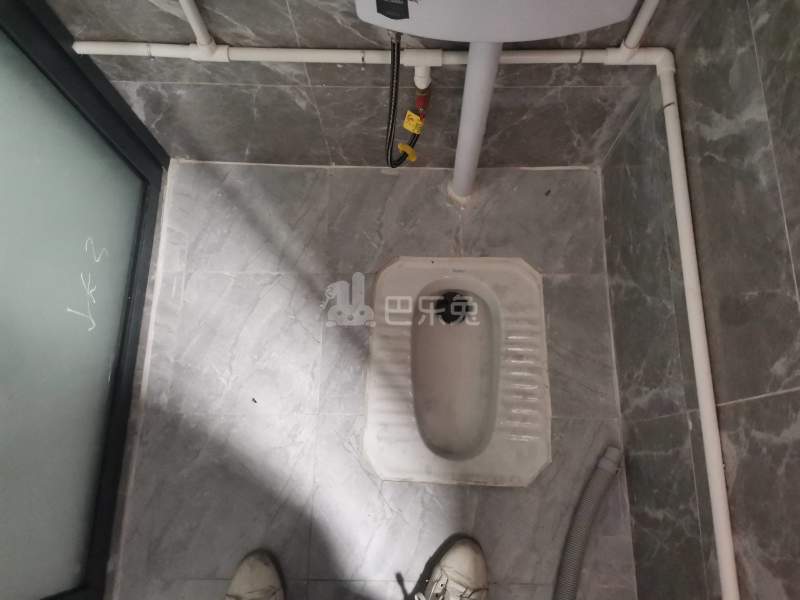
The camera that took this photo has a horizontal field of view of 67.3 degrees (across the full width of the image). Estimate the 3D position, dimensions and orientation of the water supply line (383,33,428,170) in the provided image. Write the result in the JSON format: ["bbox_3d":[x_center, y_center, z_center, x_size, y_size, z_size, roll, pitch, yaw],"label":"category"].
[{"bbox_3d":[0.011,-0.324,1.041,0.080,0.425,0.055,1,75,1],"label":"water supply line"}]

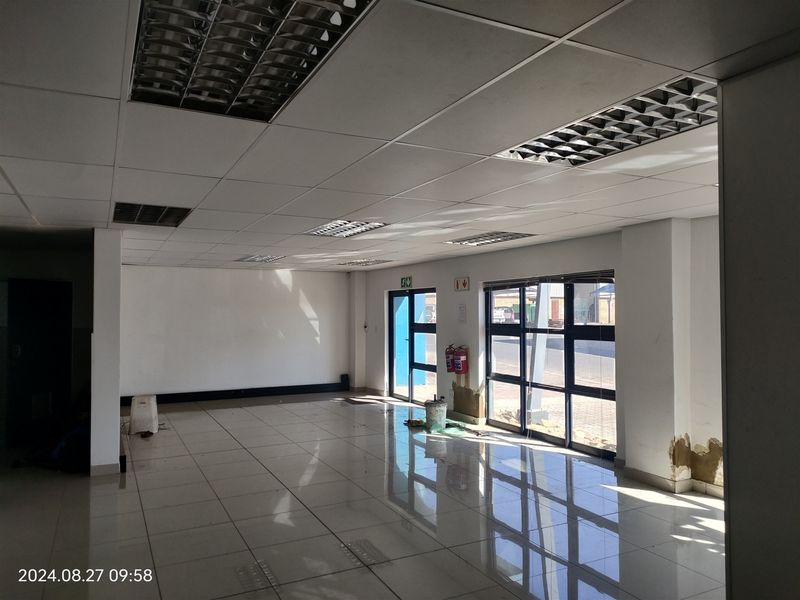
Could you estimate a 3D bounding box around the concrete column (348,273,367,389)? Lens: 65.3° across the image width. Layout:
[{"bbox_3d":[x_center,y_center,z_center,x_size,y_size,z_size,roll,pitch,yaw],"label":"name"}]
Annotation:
[{"bbox_3d":[-0.858,0.649,12.967,0.250,2.450,0.300,1,-1,-26],"label":"concrete column"}]

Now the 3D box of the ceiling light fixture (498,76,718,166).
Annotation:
[{"bbox_3d":[1.021,-0.816,2.942,0.600,0.080,1.250,1,-1,-26],"label":"ceiling light fixture"}]

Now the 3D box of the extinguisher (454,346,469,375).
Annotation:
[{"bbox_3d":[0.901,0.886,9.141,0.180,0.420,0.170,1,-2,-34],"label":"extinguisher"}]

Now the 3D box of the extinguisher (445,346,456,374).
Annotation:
[{"bbox_3d":[0.767,0.883,9.419,0.180,0.420,0.170,0,-1,0],"label":"extinguisher"}]

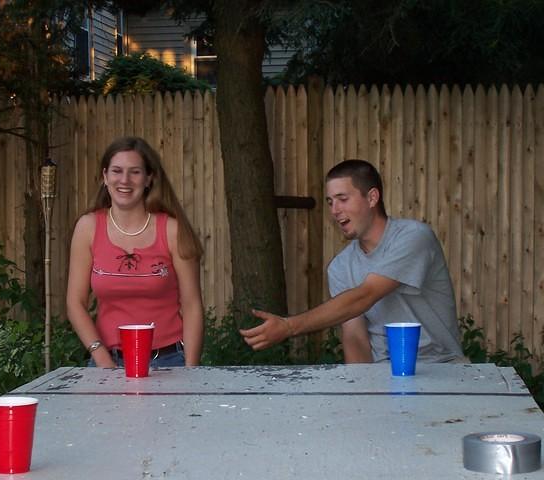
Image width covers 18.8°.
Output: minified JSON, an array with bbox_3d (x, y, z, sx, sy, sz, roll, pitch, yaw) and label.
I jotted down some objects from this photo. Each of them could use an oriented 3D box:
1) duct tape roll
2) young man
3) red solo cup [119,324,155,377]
[{"bbox_3d":[0.391,0.362,2.790,0.134,0.050,0.134,0,2,0],"label":"duct tape roll"},{"bbox_3d":[0.320,0.430,4.770,0.650,1.340,0.680,1,2,30],"label":"young man"},{"bbox_3d":[-0.344,0.285,4.200,0.094,0.123,0.094,0,2,0],"label":"red solo cup"}]

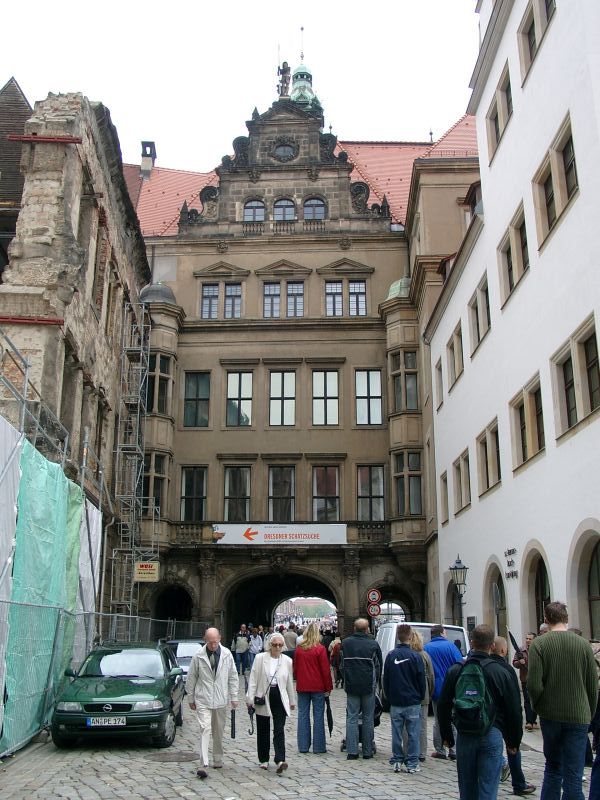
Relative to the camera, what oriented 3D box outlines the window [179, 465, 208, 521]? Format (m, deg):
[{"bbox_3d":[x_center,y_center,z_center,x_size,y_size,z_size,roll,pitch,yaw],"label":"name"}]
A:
[{"bbox_3d":[-4.882,4.424,36.006,1.166,2.734,0.200,-1,-17,3],"label":"window"}]

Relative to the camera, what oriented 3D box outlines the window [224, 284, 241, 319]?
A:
[{"bbox_3d":[-3.302,-4.893,38.686,0.785,1.843,0.200,-1,-17,3],"label":"window"}]

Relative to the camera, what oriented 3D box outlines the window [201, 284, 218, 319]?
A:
[{"bbox_3d":[-4.822,-5.248,41.865,0.900,1.930,0.250,-1,-16,4],"label":"window"}]

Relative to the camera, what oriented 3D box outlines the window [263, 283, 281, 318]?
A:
[{"bbox_3d":[-1.372,-4.917,38.596,0.794,1.843,0.200,-1,-17,3],"label":"window"}]

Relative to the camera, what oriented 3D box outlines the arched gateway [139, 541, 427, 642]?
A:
[{"bbox_3d":[-0.884,9.532,37.545,13.900,5.550,2.200,-1,-16,4],"label":"arched gateway"}]

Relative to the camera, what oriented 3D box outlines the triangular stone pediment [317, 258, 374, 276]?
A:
[{"bbox_3d":[2.409,-7.014,41.598,3.050,0.950,0.500,-1,-16,4],"label":"triangular stone pediment"}]

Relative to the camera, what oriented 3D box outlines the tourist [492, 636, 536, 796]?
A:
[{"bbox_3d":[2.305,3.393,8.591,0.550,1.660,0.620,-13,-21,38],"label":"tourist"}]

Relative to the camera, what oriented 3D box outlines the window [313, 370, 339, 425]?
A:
[{"bbox_3d":[1.203,-0.122,37.044,1.191,2.695,0.200,-1,-17,3],"label":"window"}]

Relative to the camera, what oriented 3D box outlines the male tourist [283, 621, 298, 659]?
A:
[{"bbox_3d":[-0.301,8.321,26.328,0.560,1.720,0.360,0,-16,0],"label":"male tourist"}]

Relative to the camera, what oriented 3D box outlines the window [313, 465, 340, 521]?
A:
[{"bbox_3d":[1.323,4.703,38.723,1.344,2.946,0.200,-1,-16,3],"label":"window"}]

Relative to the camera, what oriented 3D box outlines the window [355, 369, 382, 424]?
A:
[{"bbox_3d":[3.477,-0.178,39.888,1.360,2.850,0.280,-1,-16,4],"label":"window"}]

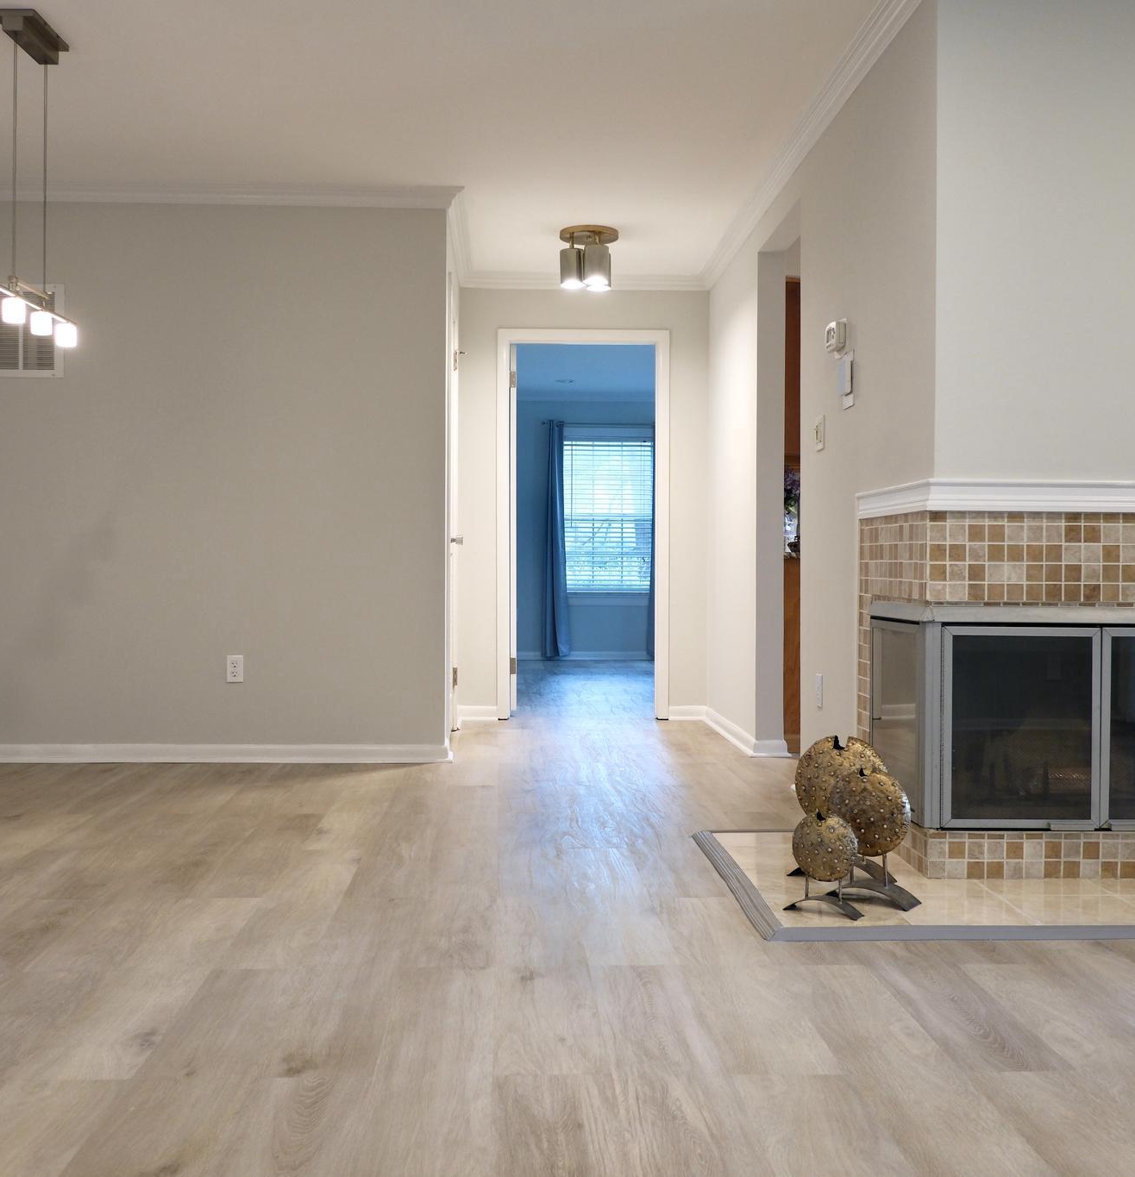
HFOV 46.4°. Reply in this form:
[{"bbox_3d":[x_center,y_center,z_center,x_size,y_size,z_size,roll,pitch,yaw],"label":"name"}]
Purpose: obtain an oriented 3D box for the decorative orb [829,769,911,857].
[{"bbox_3d":[0.736,0.546,3.217,0.215,0.215,0.090,1,1,36],"label":"decorative orb"}]

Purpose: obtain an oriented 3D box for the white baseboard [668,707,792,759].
[{"bbox_3d":[0.784,0.702,6.657,0.383,0.081,1.448,0,1,-2],"label":"white baseboard"}]

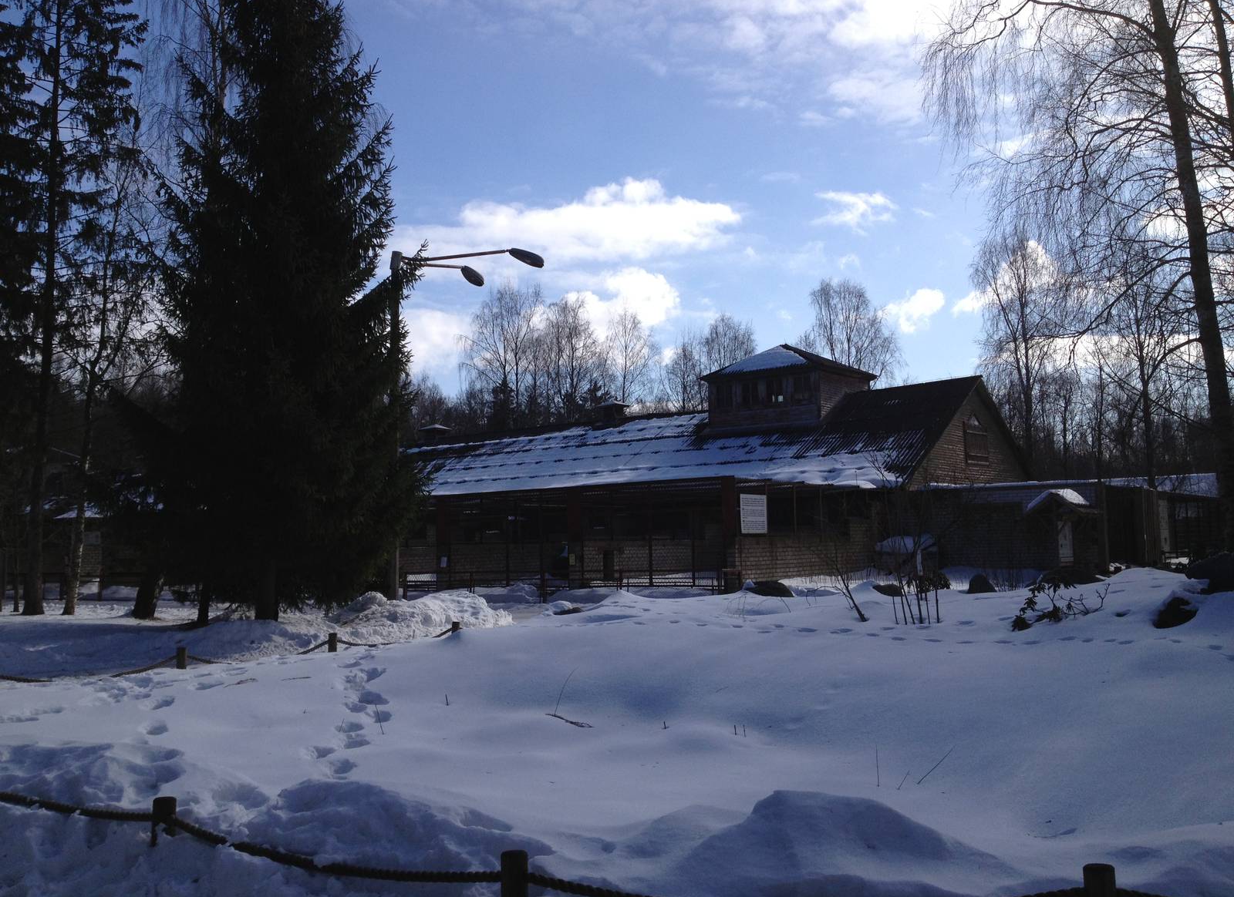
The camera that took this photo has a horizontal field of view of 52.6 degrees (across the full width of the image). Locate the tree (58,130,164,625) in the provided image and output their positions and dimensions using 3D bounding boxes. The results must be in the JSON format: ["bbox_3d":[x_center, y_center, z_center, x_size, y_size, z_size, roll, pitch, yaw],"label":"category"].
[{"bbox_3d":[-14.958,-2.136,36.815,3.044,14.057,3.044,-1,-5,0],"label":"tree"}]

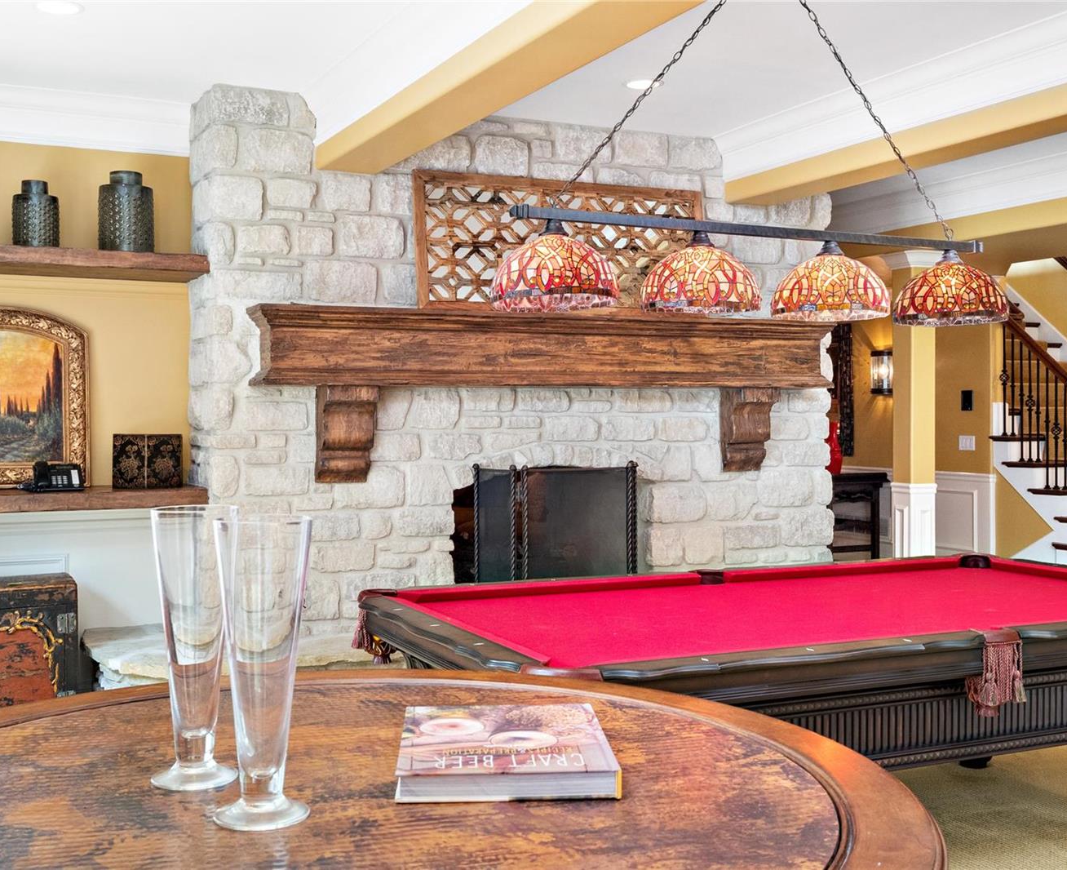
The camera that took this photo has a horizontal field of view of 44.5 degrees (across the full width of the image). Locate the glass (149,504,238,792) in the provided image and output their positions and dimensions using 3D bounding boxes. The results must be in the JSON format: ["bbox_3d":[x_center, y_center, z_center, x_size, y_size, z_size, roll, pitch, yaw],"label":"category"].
[{"bbox_3d":[-0.305,0.188,1.174,0.077,0.244,0.077,0,1,-25],"label":"glass"}]

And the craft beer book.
[{"bbox_3d":[-0.028,0.297,1.242,0.193,0.024,0.258,0,1,-3],"label":"craft beer book"}]

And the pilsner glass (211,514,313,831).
[{"bbox_3d":[-0.222,0.190,1.066,0.079,0.244,0.079,0,1,-25],"label":"pilsner glass"}]

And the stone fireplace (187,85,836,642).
[{"bbox_3d":[0.055,-0.319,7.042,3.610,2.680,0.770,0,1,-25],"label":"stone fireplace"}]

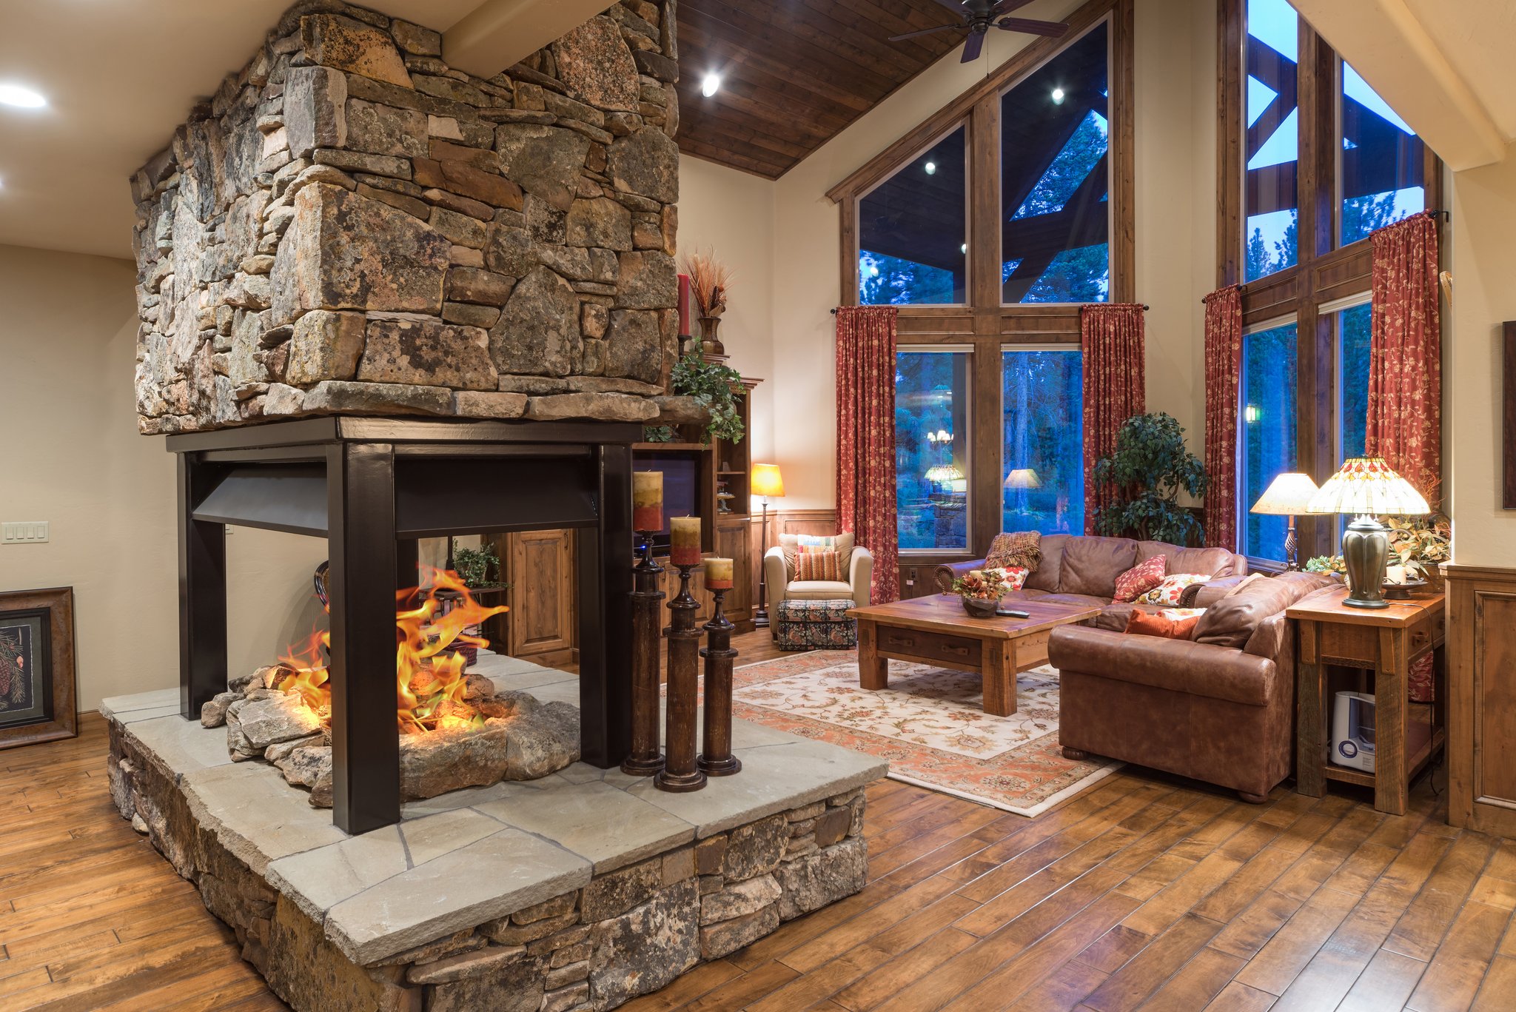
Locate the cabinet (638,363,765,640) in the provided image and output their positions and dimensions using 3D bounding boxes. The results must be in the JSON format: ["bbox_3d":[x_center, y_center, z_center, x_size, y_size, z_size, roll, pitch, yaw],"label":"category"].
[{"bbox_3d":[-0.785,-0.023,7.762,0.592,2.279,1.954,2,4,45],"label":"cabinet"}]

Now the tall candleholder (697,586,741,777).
[{"bbox_3d":[-0.124,0.555,3.110,0.141,0.585,0.141,0,2,0],"label":"tall candleholder"}]

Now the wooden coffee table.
[{"bbox_3d":[1.334,0.883,5.987,1.074,0.479,1.130,-3,3,-44],"label":"wooden coffee table"}]

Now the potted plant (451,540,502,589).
[{"bbox_3d":[-1.684,0.351,5.800,0.305,0.291,0.280,-2,3,-43],"label":"potted plant"}]

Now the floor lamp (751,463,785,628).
[{"bbox_3d":[0.085,0.340,8.684,0.329,1.454,0.329,0,3,0],"label":"floor lamp"}]

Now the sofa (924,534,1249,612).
[{"bbox_3d":[2.461,0.694,7.338,2.072,0.844,0.992,2,4,45],"label":"sofa"}]

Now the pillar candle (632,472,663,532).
[{"bbox_3d":[-0.349,-0.012,3.095,0.095,0.192,0.095,0,2,0],"label":"pillar candle"}]

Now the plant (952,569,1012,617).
[{"bbox_3d":[1.434,0.550,6.205,0.377,0.290,0.377,0,3,0],"label":"plant"}]

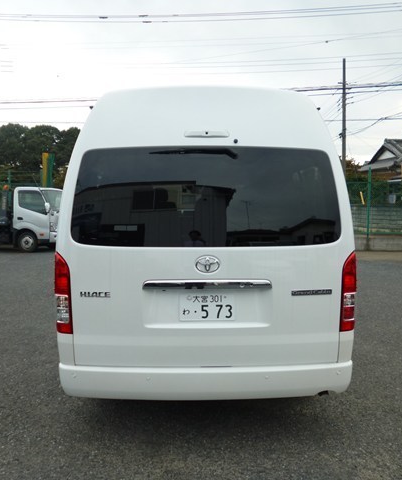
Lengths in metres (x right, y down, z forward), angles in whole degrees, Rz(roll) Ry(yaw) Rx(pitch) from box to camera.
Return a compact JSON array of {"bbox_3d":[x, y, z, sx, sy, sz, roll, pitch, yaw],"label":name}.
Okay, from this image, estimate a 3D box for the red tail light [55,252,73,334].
[{"bbox_3d":[-0.825,0.318,2.680,0.130,0.490,0.140,0,4,0],"label":"red tail light"}]

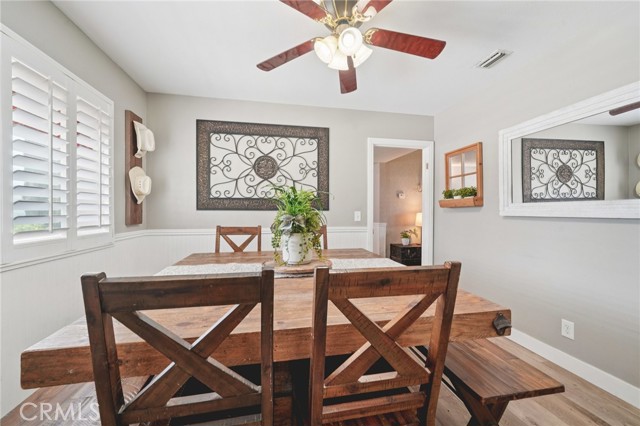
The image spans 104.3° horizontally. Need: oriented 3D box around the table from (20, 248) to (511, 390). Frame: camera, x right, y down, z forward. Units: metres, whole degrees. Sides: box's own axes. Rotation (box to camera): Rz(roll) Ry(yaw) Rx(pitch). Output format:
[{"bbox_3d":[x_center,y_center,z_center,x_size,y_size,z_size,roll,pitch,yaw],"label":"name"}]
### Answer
[{"bbox_3d":[-0.197,0.773,1.691,1.650,0.766,1.670,0,0,-11],"label":"table"}]

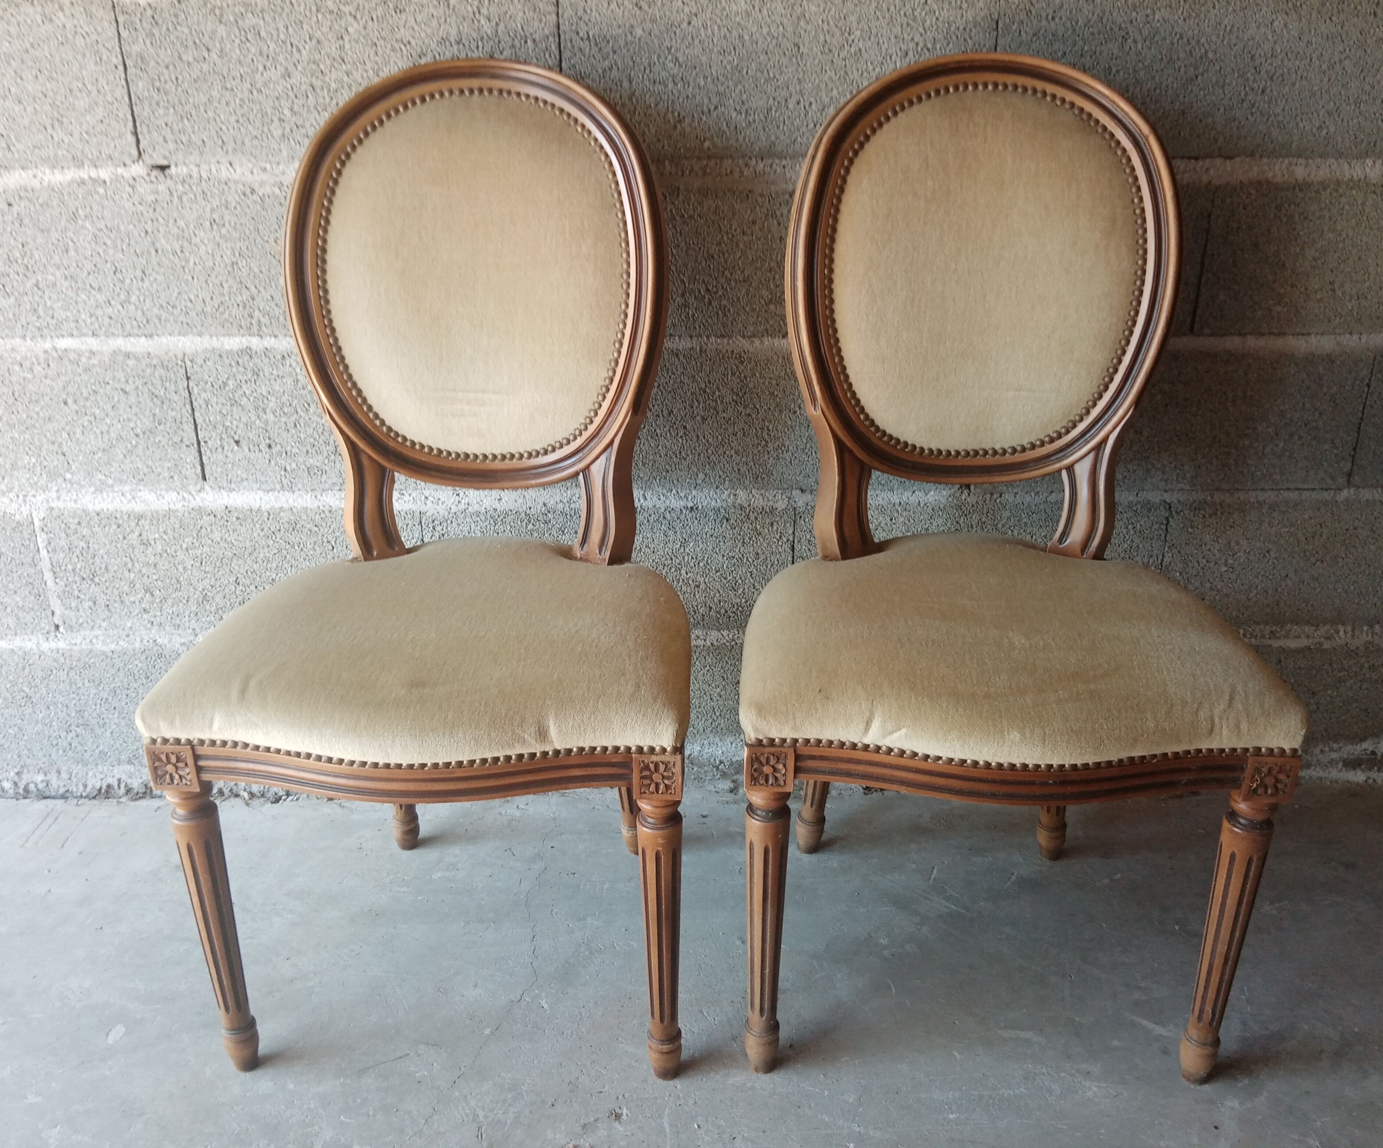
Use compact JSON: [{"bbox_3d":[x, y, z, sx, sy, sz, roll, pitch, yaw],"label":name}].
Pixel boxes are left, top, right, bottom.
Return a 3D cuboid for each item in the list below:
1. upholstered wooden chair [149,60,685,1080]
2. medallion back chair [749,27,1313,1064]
[{"bbox_3d":[-0.238,-0.013,1.185,0.490,0.968,0.495,1,22,3],"label":"upholstered wooden chair"},{"bbox_3d":[0.301,-0.013,1.176,0.500,0.968,0.500,1,22,3],"label":"medallion back chair"}]

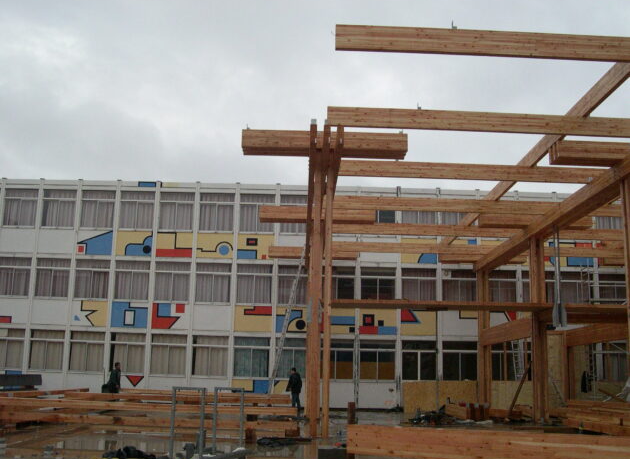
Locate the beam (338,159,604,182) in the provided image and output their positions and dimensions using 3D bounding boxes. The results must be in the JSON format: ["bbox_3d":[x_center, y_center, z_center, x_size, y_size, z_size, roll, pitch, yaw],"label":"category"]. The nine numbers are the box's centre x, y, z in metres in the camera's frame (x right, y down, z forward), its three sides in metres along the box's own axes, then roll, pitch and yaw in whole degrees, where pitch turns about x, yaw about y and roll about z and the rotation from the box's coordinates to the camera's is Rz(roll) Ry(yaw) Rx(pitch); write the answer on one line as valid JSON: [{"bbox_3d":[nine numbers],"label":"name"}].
[{"bbox_3d":[4.332,-1.592,19.152,7.300,0.420,0.140,1,-11,-1],"label":"beam"}]

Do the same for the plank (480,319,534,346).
[{"bbox_3d":[6.767,3.696,24.506,0.200,0.567,6.600,1,-12,0],"label":"plank"}]

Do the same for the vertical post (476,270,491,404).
[{"bbox_3d":[6.960,4.510,28.479,0.450,6.023,0.300,2,-11,-1],"label":"vertical post"}]

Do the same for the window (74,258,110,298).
[{"bbox_3d":[-9.648,2.168,30.003,1.630,1.770,0.120,1,-11,-1],"label":"window"}]

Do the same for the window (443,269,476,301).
[{"bbox_3d":[6.292,2.592,30.192,1.500,1.700,0.150,1,-12,0],"label":"window"}]

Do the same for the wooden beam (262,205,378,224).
[{"bbox_3d":[0.096,-0.443,22.252,3.681,0.379,0.600,2,-11,-1],"label":"wooden beam"}]

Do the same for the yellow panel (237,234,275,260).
[{"bbox_3d":[-2.619,0.767,30.489,1.674,1.143,0.100,2,-11,-1],"label":"yellow panel"}]

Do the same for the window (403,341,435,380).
[{"bbox_3d":[4.467,5.608,29.576,1.500,1.720,0.150,1,-12,0],"label":"window"}]

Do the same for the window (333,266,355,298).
[{"bbox_3d":[0.971,2.421,29.634,1.515,1.680,0.120,1,-11,-1],"label":"window"}]

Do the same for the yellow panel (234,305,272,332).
[{"bbox_3d":[-2.598,3.807,29.311,1.618,1.113,0.070,1,-11,-1],"label":"yellow panel"}]

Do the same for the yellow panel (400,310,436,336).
[{"bbox_3d":[4.508,4.034,29.962,1.602,1.143,0.100,2,-11,-1],"label":"yellow panel"}]

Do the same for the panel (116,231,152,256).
[{"bbox_3d":[-7.829,0.624,29.835,1.586,1.115,0.070,1,-11,-1],"label":"panel"}]

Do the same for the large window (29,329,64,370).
[{"bbox_3d":[-11.363,5.114,29.365,1.650,1.770,0.120,1,-11,-1],"label":"large window"}]

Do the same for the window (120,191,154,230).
[{"bbox_3d":[-7.894,-0.837,30.641,1.610,1.750,0.120,1,-11,-1],"label":"window"}]

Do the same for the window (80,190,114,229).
[{"bbox_3d":[-9.615,-0.885,30.623,1.590,1.750,0.120,1,-11,-1],"label":"window"}]

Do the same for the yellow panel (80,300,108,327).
[{"bbox_3d":[-9.391,3.592,29.238,1.213,1.140,0.070,1,-11,-1],"label":"yellow panel"}]

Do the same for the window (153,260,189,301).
[{"bbox_3d":[-6.108,2.282,29.546,1.607,1.752,0.120,1,-11,-1],"label":"window"}]

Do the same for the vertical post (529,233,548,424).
[{"bbox_3d":[6.894,3.006,21.228,0.360,5.691,0.360,1,-12,0],"label":"vertical post"}]

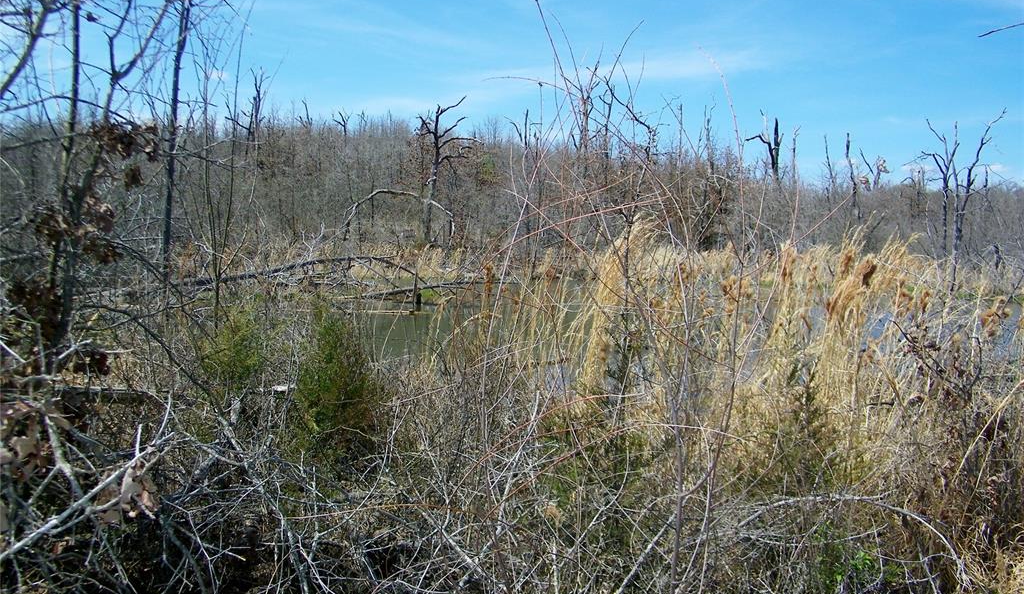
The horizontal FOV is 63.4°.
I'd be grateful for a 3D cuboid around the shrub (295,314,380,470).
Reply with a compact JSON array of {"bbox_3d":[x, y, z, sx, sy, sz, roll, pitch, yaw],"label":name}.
[{"bbox_3d":[-1.508,0.787,7.200,0.750,1.320,0.740,0,3,0],"label":"shrub"}]

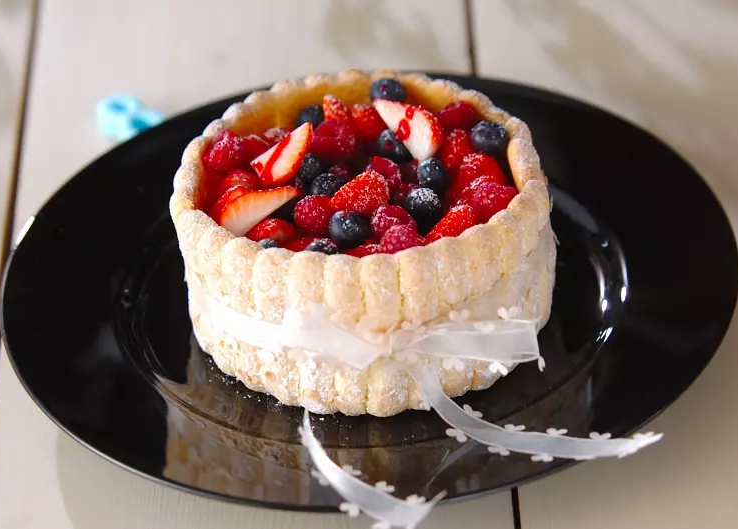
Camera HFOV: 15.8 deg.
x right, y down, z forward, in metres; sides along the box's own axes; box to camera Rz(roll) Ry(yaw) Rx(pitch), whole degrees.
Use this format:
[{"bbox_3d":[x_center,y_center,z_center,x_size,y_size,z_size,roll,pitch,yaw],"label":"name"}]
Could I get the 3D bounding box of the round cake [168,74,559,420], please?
[{"bbox_3d":[-0.002,-0.013,1.100,0.157,0.069,0.157,-3,37,2],"label":"round cake"}]

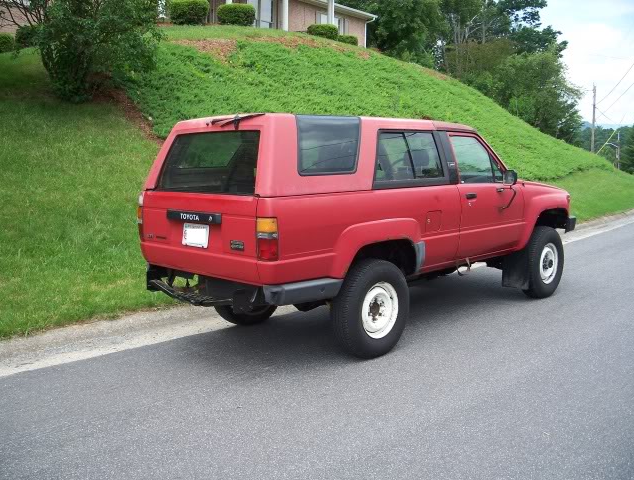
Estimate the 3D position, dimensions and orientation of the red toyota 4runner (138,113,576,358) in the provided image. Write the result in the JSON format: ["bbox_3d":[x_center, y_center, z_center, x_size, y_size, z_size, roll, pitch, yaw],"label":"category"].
[{"bbox_3d":[0.696,-0.190,6.329,1.720,1.770,4.420,6,10,44],"label":"red toyota 4runner"}]

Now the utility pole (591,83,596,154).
[{"bbox_3d":[31.480,-13.397,78.000,0.300,9.200,0.300,-1,7,0],"label":"utility pole"}]

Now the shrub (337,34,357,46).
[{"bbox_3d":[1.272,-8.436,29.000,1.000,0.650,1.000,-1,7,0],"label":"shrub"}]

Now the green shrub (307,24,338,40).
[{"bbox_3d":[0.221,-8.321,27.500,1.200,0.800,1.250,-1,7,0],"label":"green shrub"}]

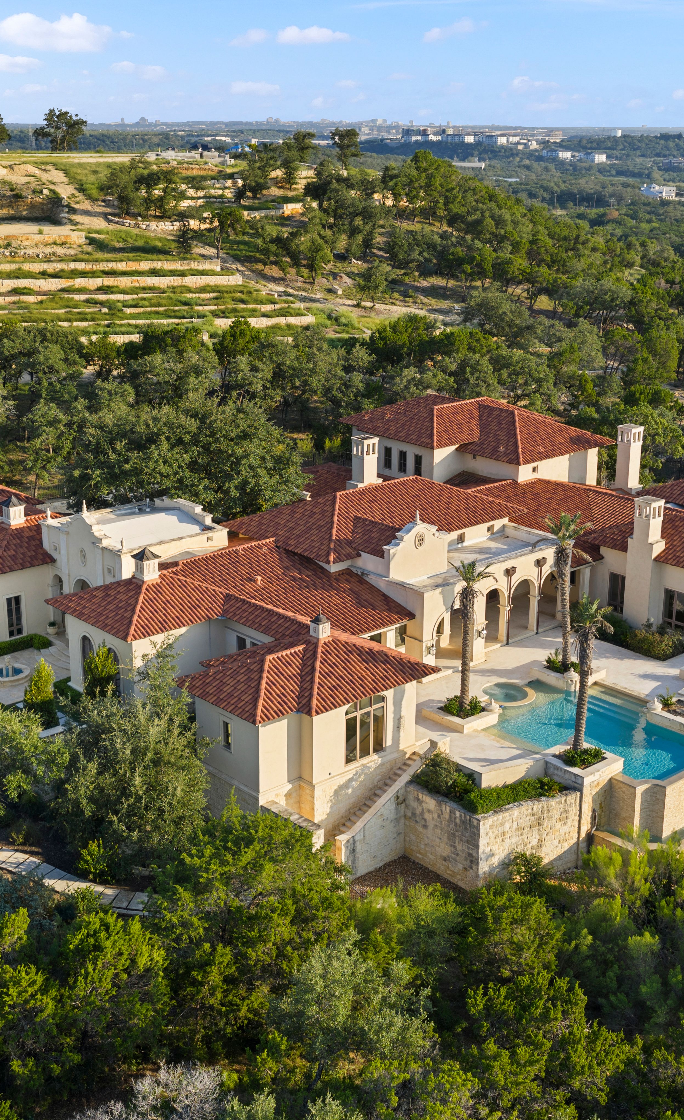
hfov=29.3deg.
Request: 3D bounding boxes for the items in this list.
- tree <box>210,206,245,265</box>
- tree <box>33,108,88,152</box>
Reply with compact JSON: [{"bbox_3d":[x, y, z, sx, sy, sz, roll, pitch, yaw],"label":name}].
[{"bbox_3d":[-15.731,-44.769,180.000,4.700,7.600,4.600,-1,19,-5],"label":"tree"},{"bbox_3d":[-54.640,-83.400,253.730,10.480,8.110,10.480,0,18,0],"label":"tree"}]

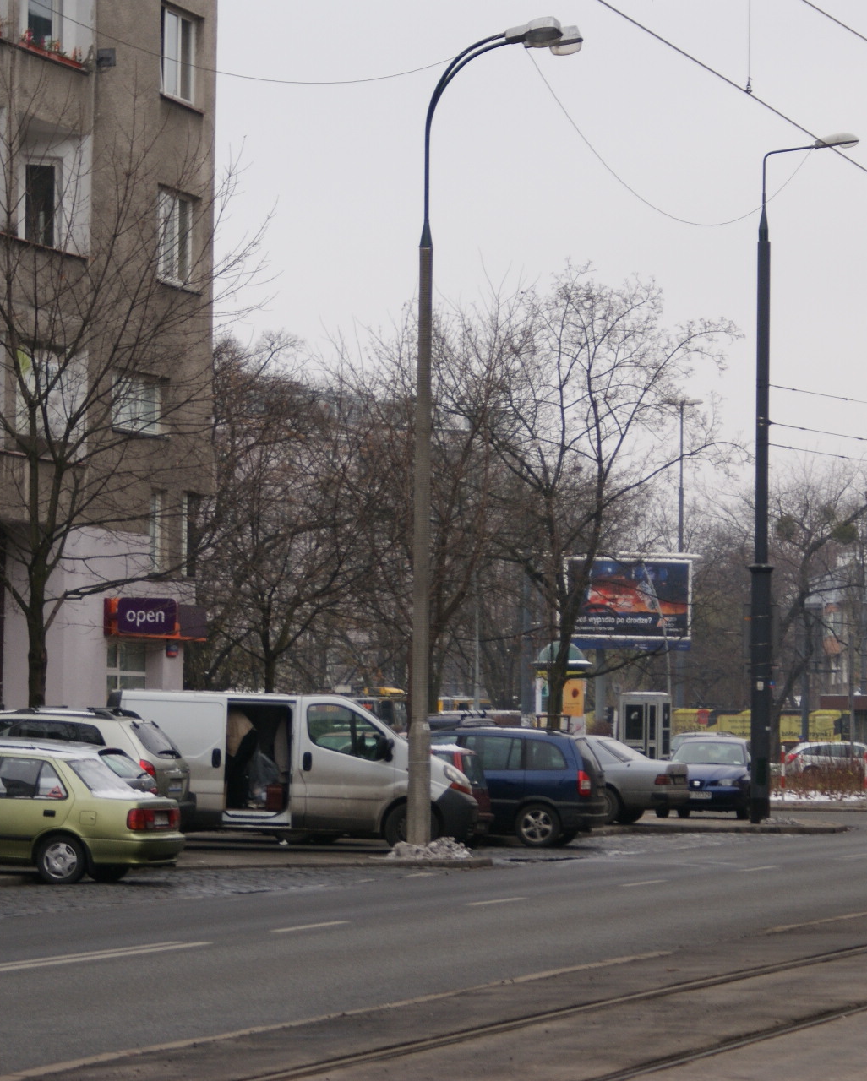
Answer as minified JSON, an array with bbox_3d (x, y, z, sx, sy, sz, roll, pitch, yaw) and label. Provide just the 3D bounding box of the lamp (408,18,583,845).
[{"bbox_3d":[0.745,-1.336,59.750,2.050,10.520,1.050,0,-2,17],"label":"lamp"}]

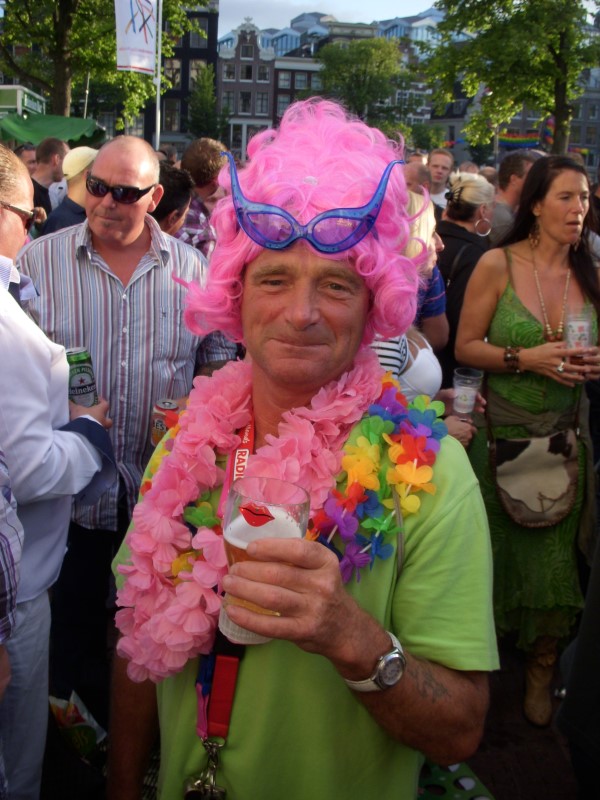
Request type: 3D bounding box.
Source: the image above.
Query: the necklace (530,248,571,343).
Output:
[{"bbox_3d":[0.676,-0.289,2.388,0.125,0.235,0.150,2,15,-3],"label":"necklace"}]

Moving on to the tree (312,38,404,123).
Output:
[{"bbox_3d":[4.637,-23.517,72.323,7.400,11.700,7.200,3,15,0],"label":"tree"}]

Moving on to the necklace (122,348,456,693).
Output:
[{"bbox_3d":[-0.029,0.120,1.089,0.385,0.385,0.260,6,15,13],"label":"necklace"}]

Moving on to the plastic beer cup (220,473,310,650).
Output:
[{"bbox_3d":[-0.038,0.153,0.835,0.077,0.138,0.077,9,9,-1],"label":"plastic beer cup"}]

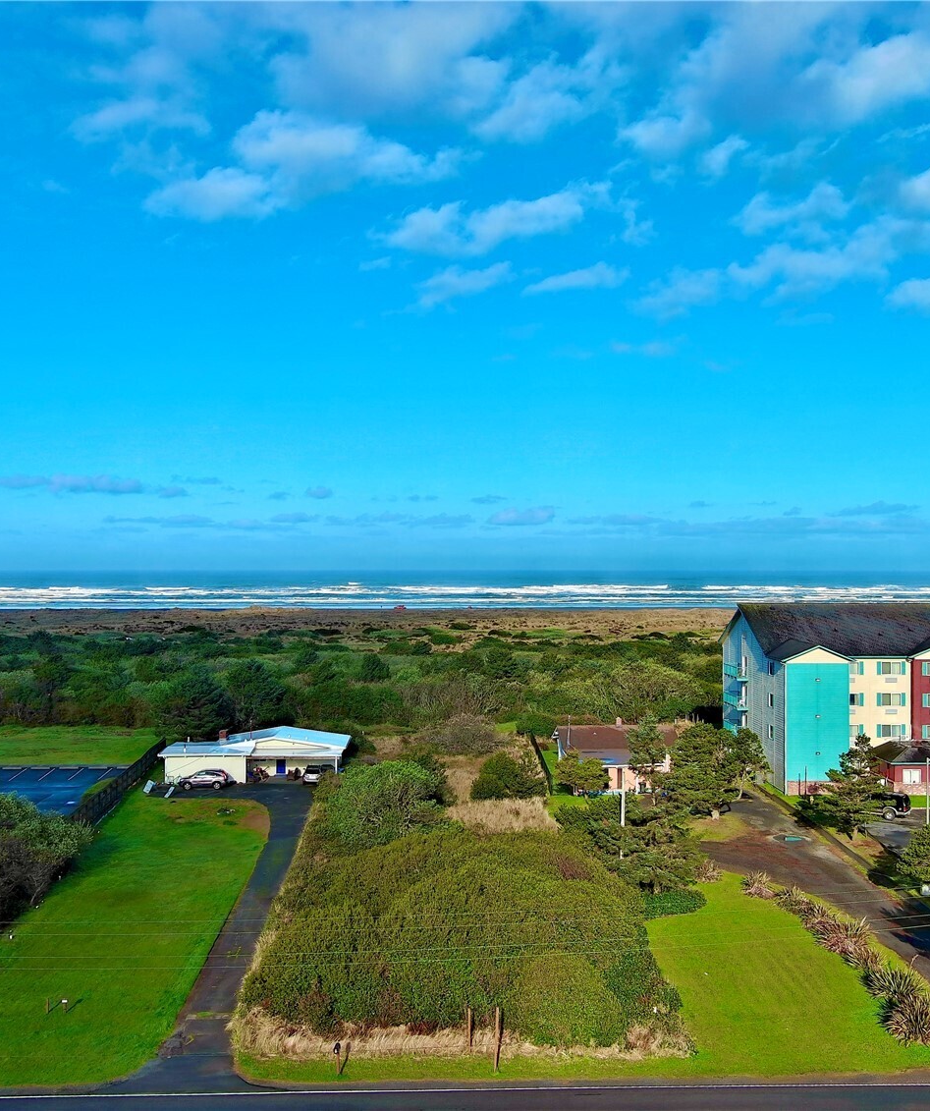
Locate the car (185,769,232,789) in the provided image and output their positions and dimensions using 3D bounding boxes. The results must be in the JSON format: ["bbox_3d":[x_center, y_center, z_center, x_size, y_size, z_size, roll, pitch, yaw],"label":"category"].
[{"bbox_3d":[-23.415,20.140,120.893,4.550,1.680,1.820,0,-1,0],"label":"car"}]

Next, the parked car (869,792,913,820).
[{"bbox_3d":[32.517,19.890,106.917,5.200,1.930,2.000,0,-1,27],"label":"parked car"}]

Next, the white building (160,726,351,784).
[{"bbox_3d":[-19.695,18.947,128.776,16.823,4.206,12.925,0,-1,0],"label":"white building"}]

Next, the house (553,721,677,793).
[{"bbox_3d":[14.361,18.669,126.265,11.078,4.719,15.899,0,-1,0],"label":"house"}]

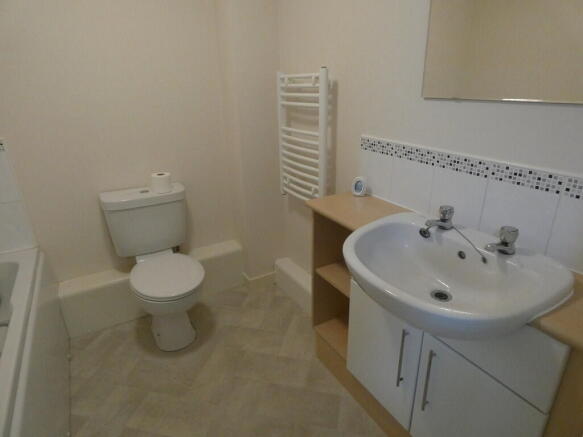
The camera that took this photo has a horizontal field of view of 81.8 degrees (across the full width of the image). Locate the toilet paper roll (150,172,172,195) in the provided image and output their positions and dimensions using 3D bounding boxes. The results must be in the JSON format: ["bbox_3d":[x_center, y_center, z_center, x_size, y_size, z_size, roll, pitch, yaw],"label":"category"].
[{"bbox_3d":[-0.769,-0.215,1.996,0.106,0.097,0.106,-13,25,-27],"label":"toilet paper roll"}]

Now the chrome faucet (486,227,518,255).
[{"bbox_3d":[0.571,0.068,0.910,0.117,0.081,0.055,-13,25,-27],"label":"chrome faucet"}]

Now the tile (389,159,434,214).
[{"bbox_3d":[0.466,-0.126,1.309,0.010,0.193,0.203,-13,25,-27],"label":"tile"}]

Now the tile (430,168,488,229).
[{"bbox_3d":[0.564,-0.063,1.147,0.010,0.193,0.196,-13,25,-27],"label":"tile"}]

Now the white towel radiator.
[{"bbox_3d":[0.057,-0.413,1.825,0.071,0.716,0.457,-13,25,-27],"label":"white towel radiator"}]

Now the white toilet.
[{"bbox_3d":[-0.731,0.287,1.929,0.462,0.778,0.721,-13,25,-27],"label":"white toilet"}]

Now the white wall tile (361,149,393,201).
[{"bbox_3d":[0.368,-0.188,1.471,0.010,0.193,0.197,-13,25,-27],"label":"white wall tile"}]

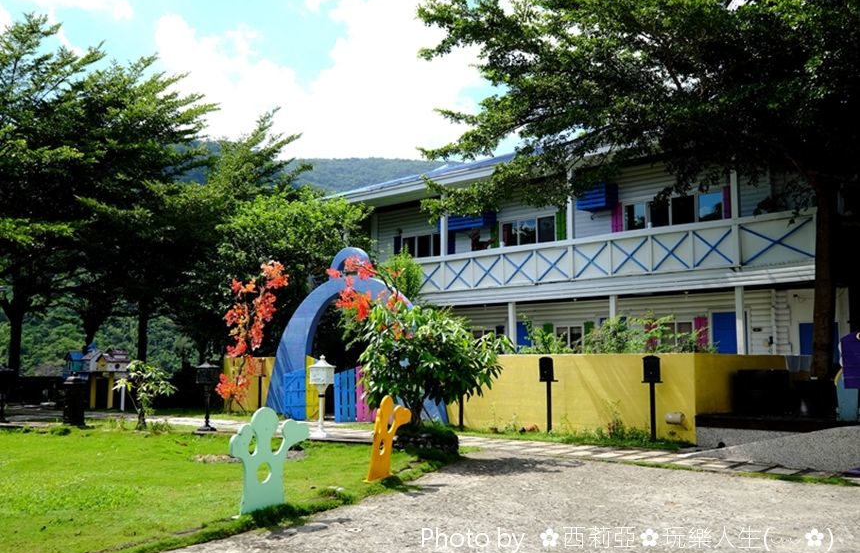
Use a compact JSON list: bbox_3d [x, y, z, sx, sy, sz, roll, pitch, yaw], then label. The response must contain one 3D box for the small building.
[{"bbox_3d":[-10.717,3.216,27.521,1.100,2.072,1.850,-6,-8,44],"label":"small building"}]

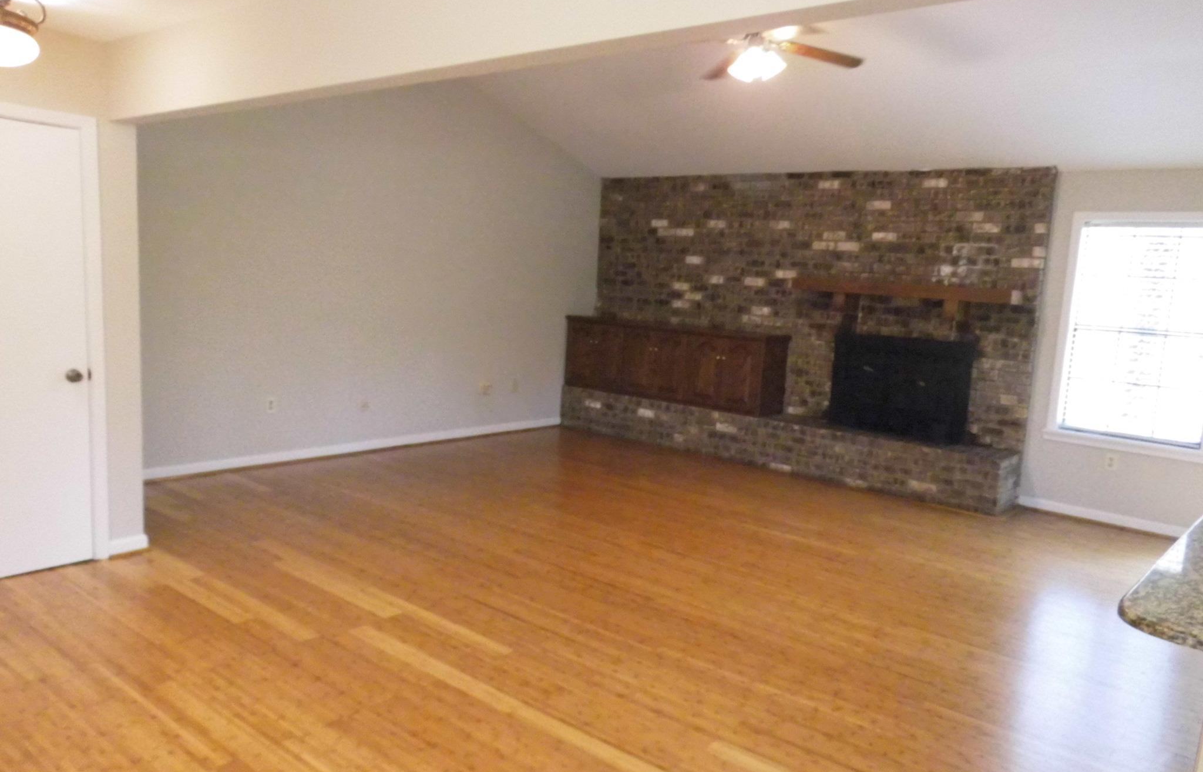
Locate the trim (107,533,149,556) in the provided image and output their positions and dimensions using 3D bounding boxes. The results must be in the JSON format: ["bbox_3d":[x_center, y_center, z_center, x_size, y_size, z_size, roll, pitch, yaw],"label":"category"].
[{"bbox_3d":[-2.365,0.788,4.344,0.020,0.084,0.192,9,10,39],"label":"trim"}]

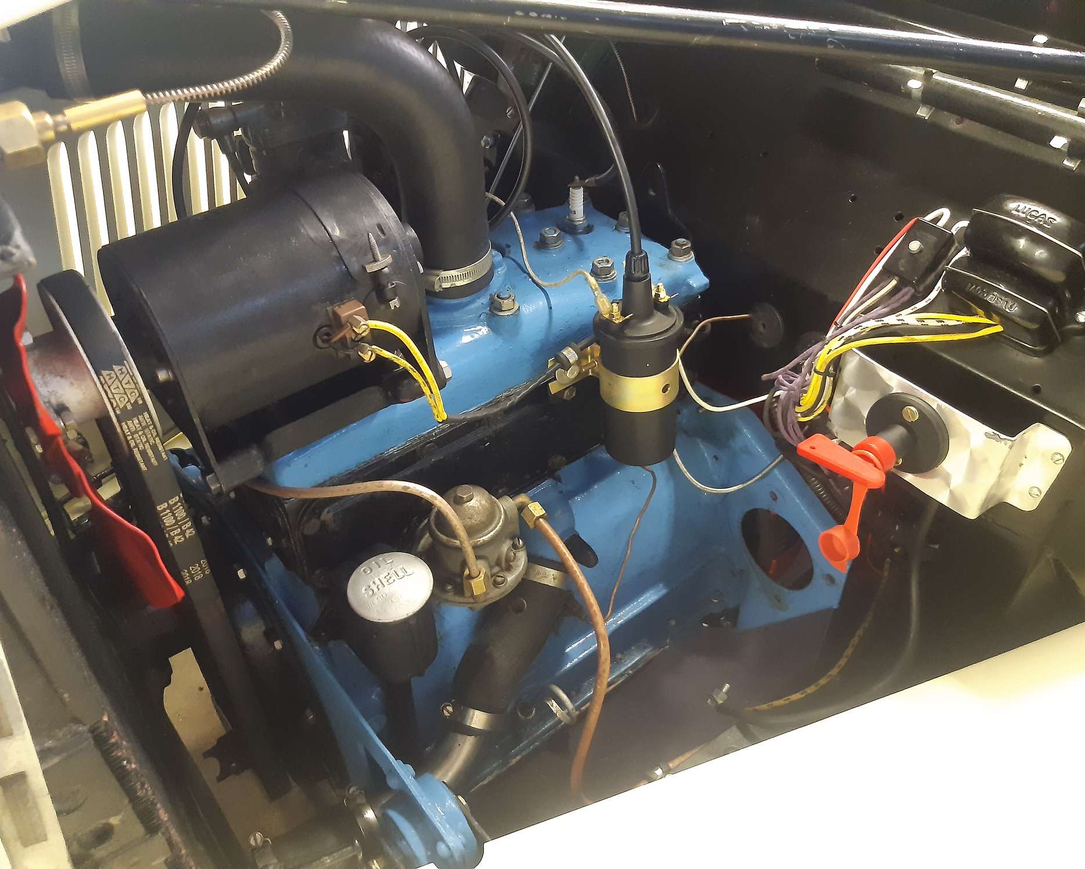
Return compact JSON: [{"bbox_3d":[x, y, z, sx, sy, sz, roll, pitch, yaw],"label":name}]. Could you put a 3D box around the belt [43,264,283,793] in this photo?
[{"bbox_3d":[-0.249,0.106,0.618,0.018,0.508,0.125,-28,52,-28],"label":"belt"}]

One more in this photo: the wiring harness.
[{"bbox_3d":[0.259,-0.072,0.704,0.080,0.250,0.180,-28,48,-28],"label":"wiring harness"}]

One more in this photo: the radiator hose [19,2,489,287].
[{"bbox_3d":[-0.167,-0.183,0.568,0.264,0.196,0.057,-2,41,-1],"label":"radiator hose"}]

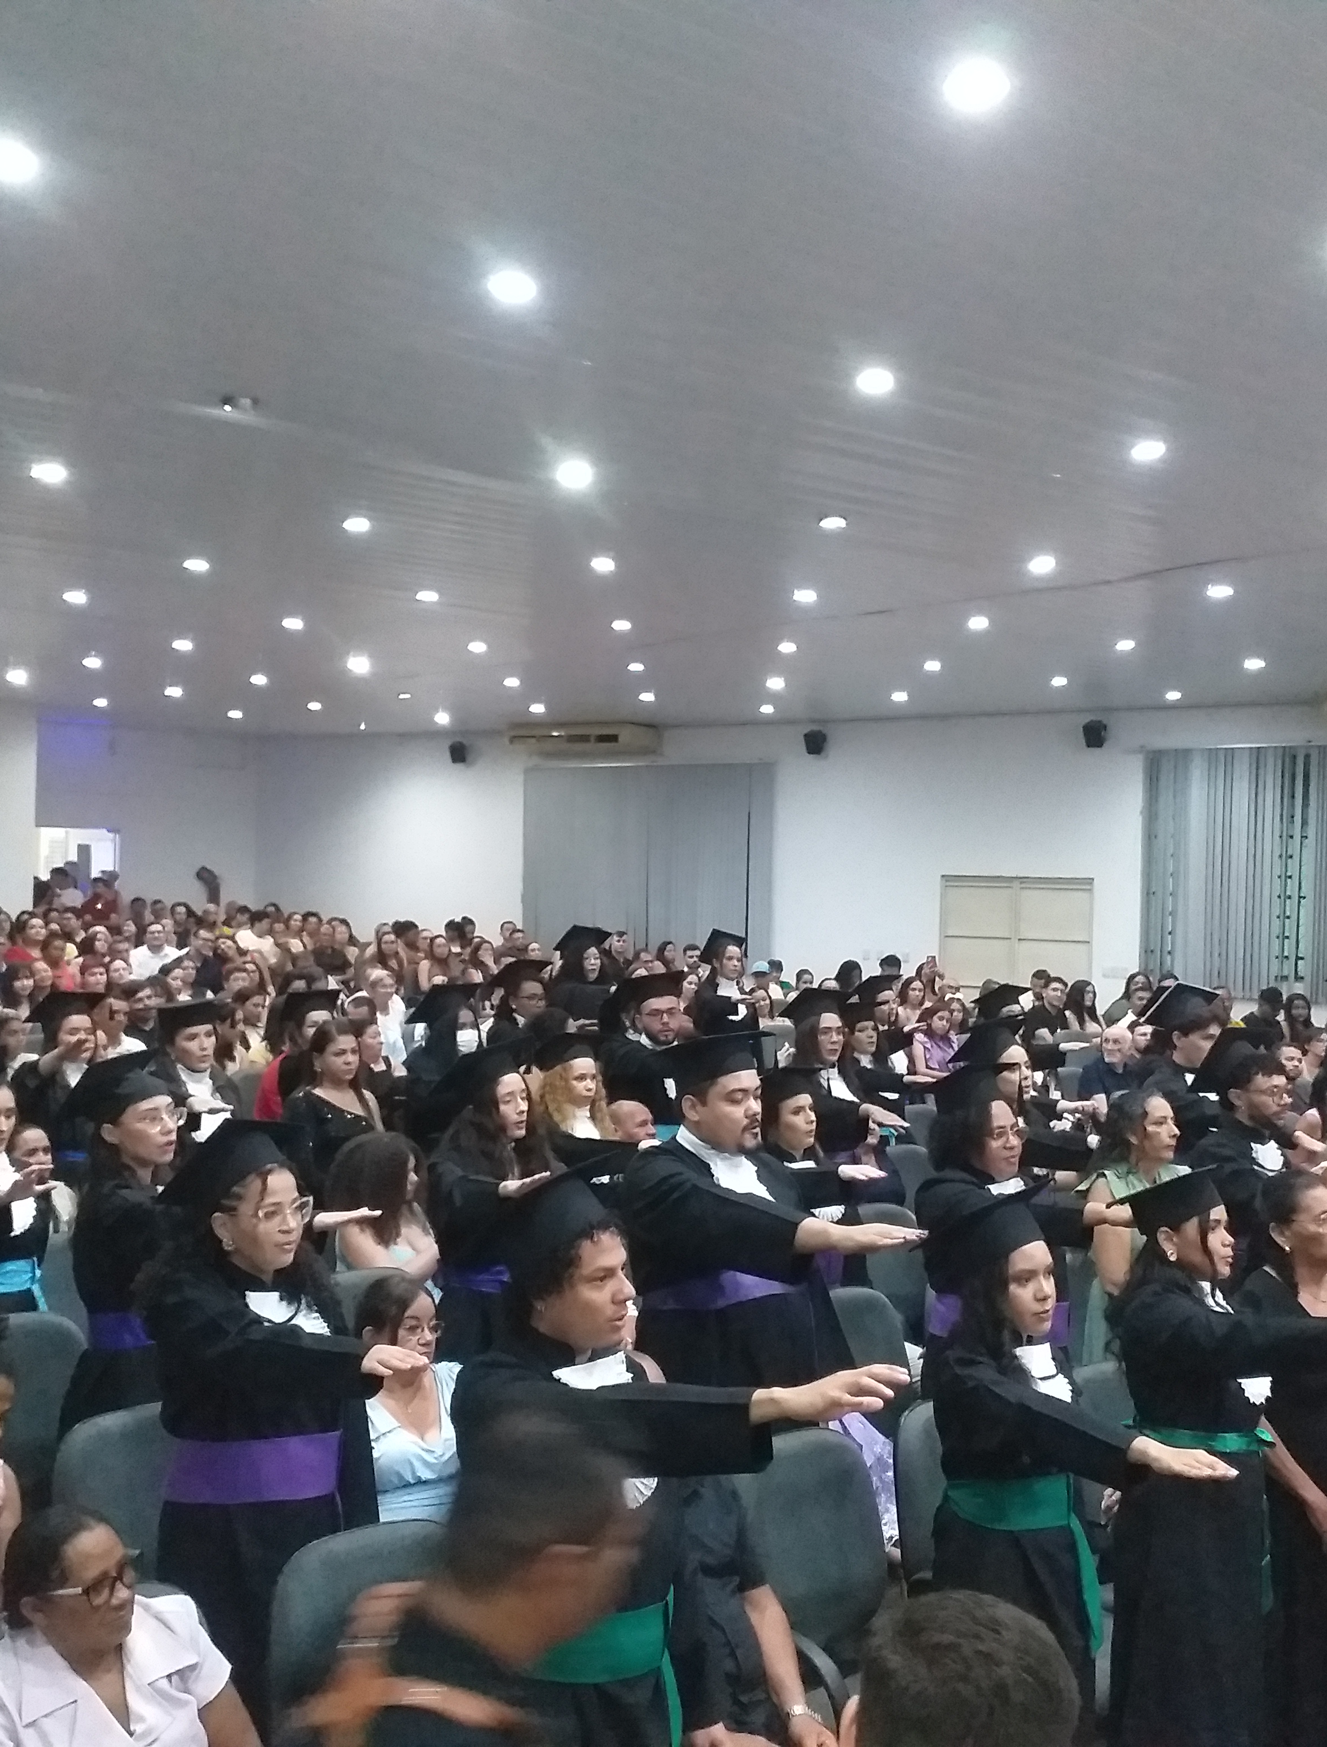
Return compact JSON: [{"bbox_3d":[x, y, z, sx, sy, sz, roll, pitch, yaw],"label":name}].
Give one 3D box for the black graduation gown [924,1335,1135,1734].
[{"bbox_3d":[0.725,1.459,3.349,0.480,1.104,0.660,2,0,-30],"label":"black graduation gown"}]

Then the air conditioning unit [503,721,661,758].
[{"bbox_3d":[-0.889,-1.452,19.596,1.570,0.240,0.670,1,0,35],"label":"air conditioning unit"}]

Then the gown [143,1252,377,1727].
[{"bbox_3d":[-0.705,1.369,3.487,0.660,1.215,0.480,1,-1,40],"label":"gown"}]

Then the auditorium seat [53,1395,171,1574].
[{"bbox_3d":[-1.038,1.651,3.909,0.550,0.940,0.600,2,-1,-40],"label":"auditorium seat"}]

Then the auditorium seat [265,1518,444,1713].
[{"bbox_3d":[-0.404,1.662,3.185,0.550,0.940,0.600,2,-1,-40],"label":"auditorium seat"}]

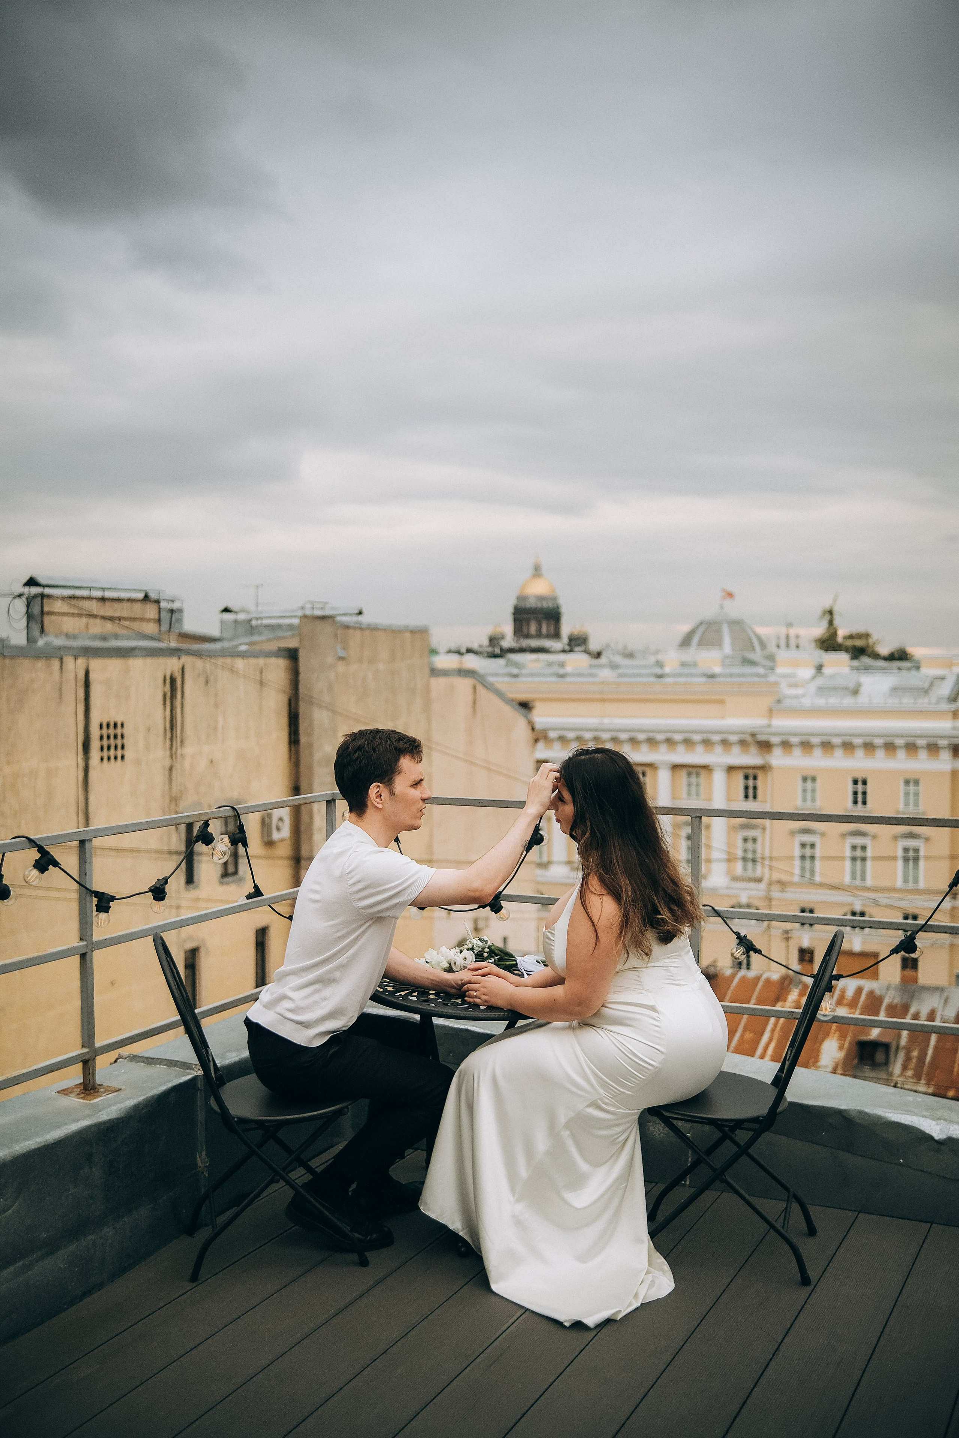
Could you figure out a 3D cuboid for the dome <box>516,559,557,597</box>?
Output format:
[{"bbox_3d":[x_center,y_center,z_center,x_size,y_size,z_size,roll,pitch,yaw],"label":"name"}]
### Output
[{"bbox_3d":[40.186,-97.873,965.000,26.300,27.000,26.300,0,2,2],"label":"dome"}]

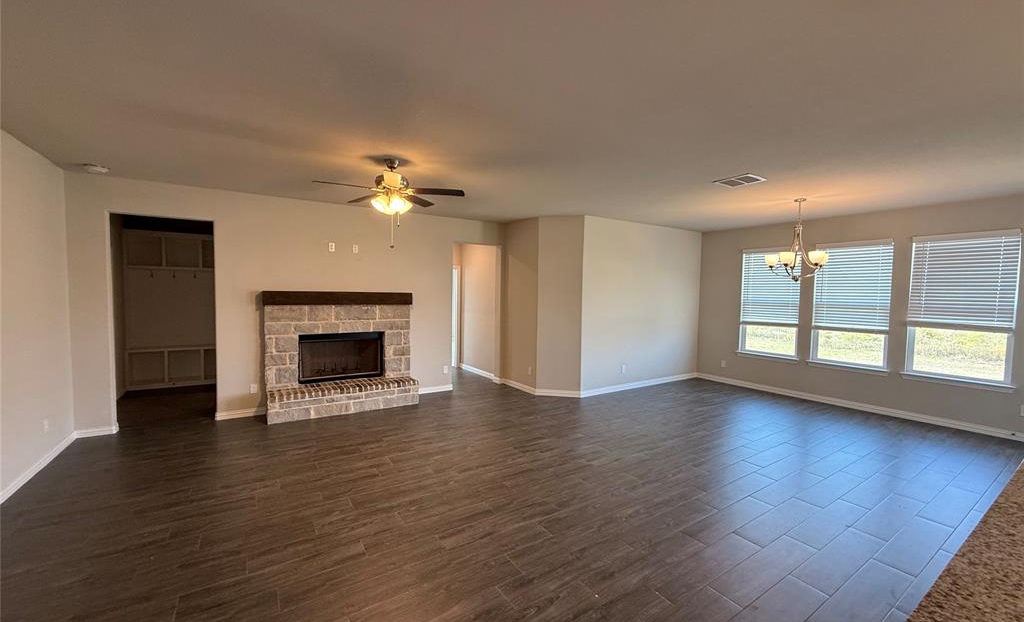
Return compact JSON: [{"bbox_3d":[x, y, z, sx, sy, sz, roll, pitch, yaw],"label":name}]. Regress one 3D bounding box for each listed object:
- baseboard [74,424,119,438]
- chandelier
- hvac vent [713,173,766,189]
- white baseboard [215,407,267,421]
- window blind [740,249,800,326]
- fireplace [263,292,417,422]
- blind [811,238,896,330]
[{"bbox_3d":[-4.504,1.311,4.490,0.335,0.084,0.035,-1,3,-33],"label":"baseboard"},{"bbox_3d":[3.542,-0.863,5.124,0.630,0.988,0.630,-1,3,-33],"label":"chandelier"},{"bbox_3d":[2.344,-1.330,4.269,0.397,0.025,0.392,-1,3,-33],"label":"hvac vent"},{"bbox_3d":[-3.393,1.288,5.198,0.540,0.087,0.030,-1,3,-33],"label":"white baseboard"},{"bbox_3d":[4.279,-0.390,6.877,0.065,1.282,0.898,-1,3,-33],"label":"window blind"},{"bbox_3d":[-2.218,0.534,5.534,1.867,1.565,0.499,-1,3,-33],"label":"fireplace"},{"bbox_3d":[4.872,-0.337,5.953,0.065,1.296,0.896,-1,3,-33],"label":"blind"}]

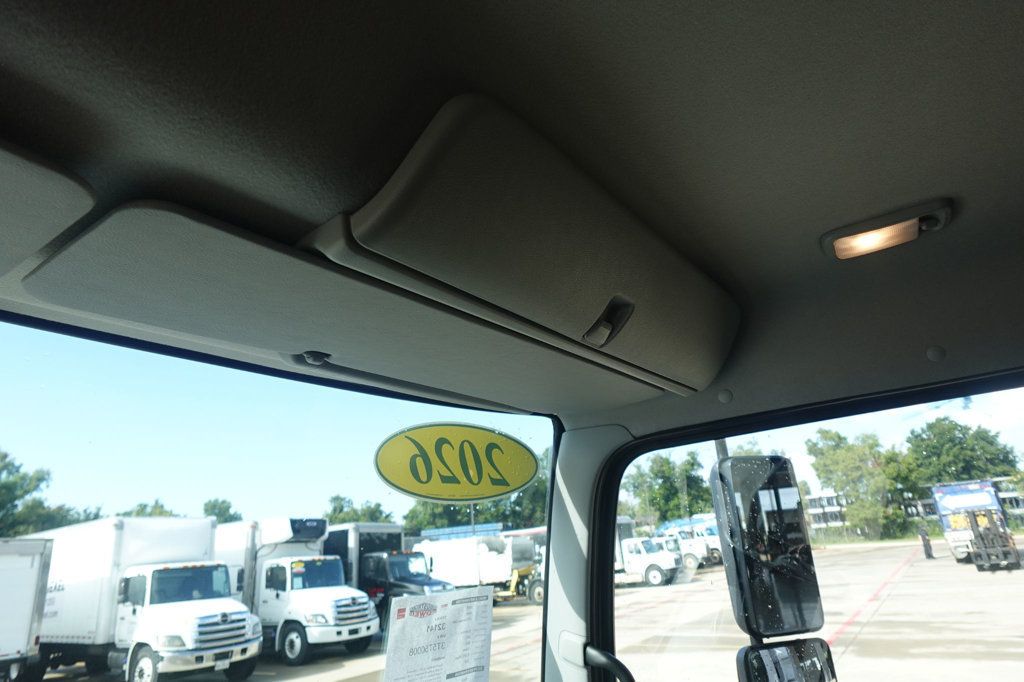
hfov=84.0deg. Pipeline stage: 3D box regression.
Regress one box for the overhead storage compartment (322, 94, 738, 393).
[{"bbox_3d":[0.112,-0.067,0.815,0.169,0.171,0.786,-19,-25,35],"label":"overhead storage compartment"}]

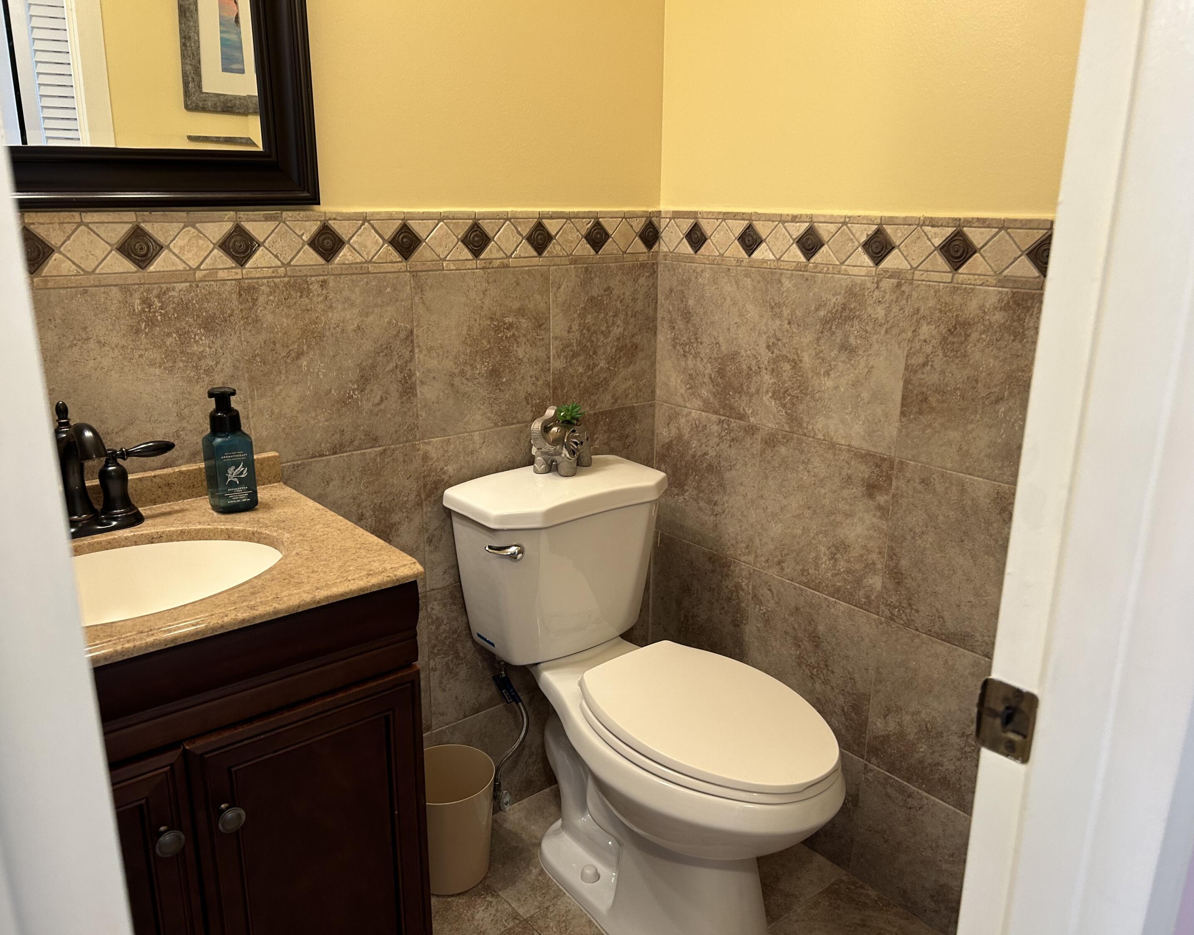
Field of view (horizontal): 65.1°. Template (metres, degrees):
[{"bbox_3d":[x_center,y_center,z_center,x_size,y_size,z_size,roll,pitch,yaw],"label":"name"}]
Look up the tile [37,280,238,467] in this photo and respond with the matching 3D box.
[{"bbox_3d":[-0.689,-0.122,1.432,0.305,0.305,0.010,-12,20,-38],"label":"tile"}]

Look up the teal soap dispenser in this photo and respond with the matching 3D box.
[{"bbox_3d":[-0.561,-0.027,1.423,0.064,0.182,0.058,-9,18,-30],"label":"teal soap dispenser"}]

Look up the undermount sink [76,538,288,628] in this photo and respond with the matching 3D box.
[{"bbox_3d":[-0.609,0.221,1.216,0.430,0.140,0.320,-12,20,-38],"label":"undermount sink"}]

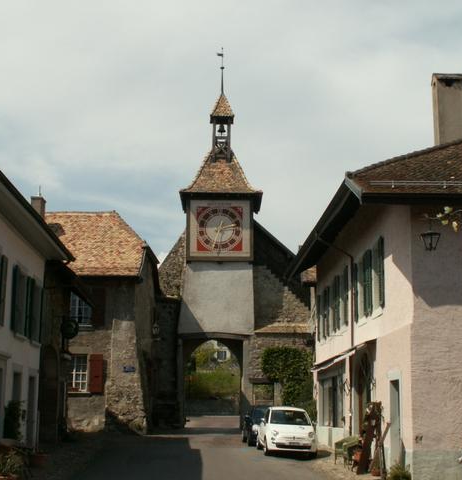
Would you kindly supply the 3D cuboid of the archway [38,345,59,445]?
[{"bbox_3d":[-6.729,5.669,29.937,0.450,3.535,3.100,1,-11,-2],"label":"archway"}]

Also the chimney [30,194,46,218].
[{"bbox_3d":[-9.972,-1.419,42.229,0.600,1.500,0.900,0,-11,1],"label":"chimney"}]

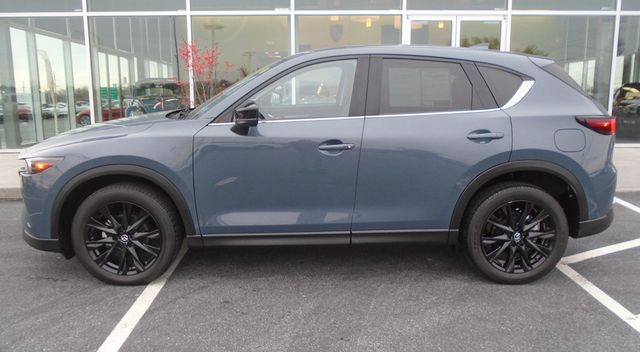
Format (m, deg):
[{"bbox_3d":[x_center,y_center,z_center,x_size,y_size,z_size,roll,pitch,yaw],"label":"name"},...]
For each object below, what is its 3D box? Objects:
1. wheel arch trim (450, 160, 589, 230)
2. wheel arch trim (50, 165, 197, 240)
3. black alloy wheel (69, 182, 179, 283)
[{"bbox_3d":[1.355,0.128,3.262,0.938,0.484,0.100,0,11,0],"label":"wheel arch trim"},{"bbox_3d":[-1.339,0.171,3.272,0.990,0.511,0.100,0,11,0],"label":"wheel arch trim"},{"bbox_3d":[-1.341,0.408,3.396,0.725,0.725,0.235,0,11,0],"label":"black alloy wheel"}]

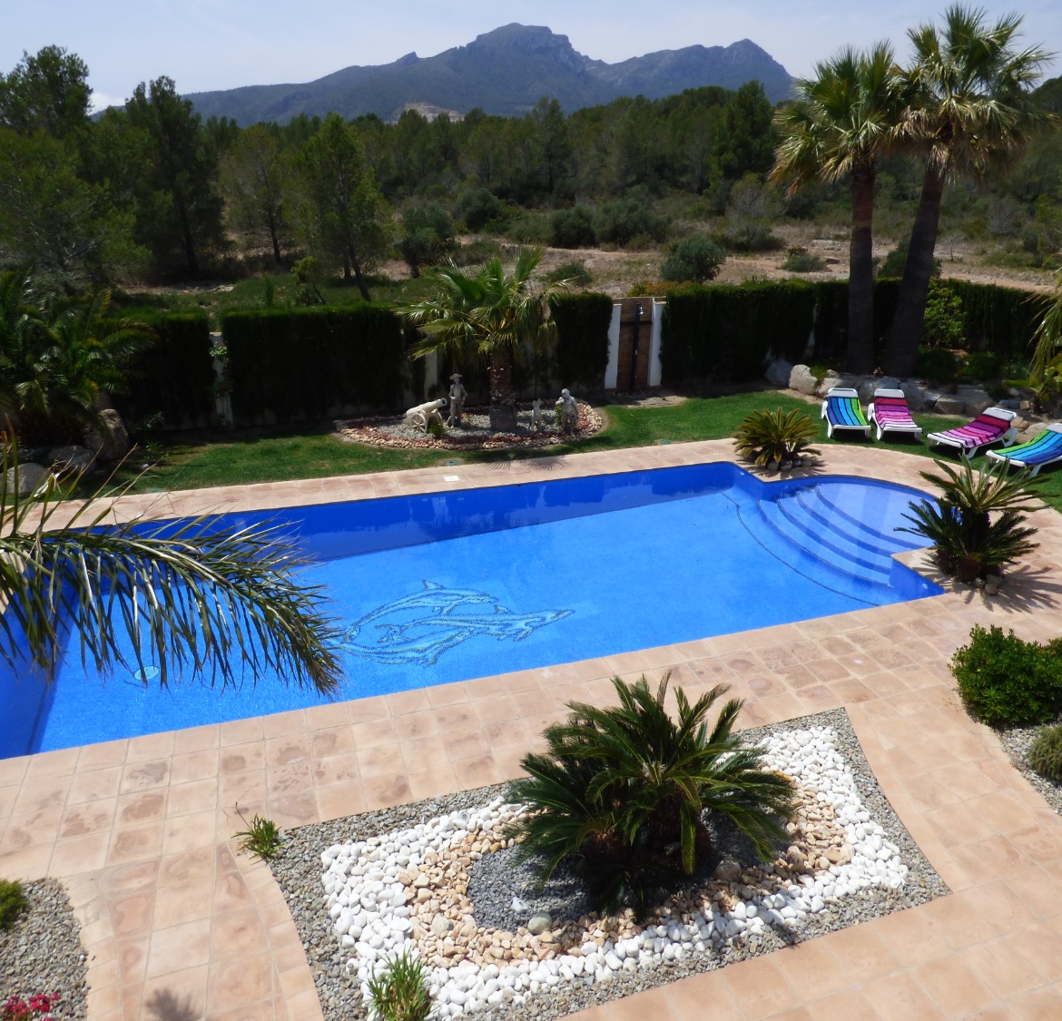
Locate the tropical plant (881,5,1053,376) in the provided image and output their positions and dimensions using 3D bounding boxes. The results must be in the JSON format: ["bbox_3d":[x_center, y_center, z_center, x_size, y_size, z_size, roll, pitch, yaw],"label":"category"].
[{"bbox_3d":[8.824,-6.498,16.796,3.200,7.250,3.200,12,25,23],"label":"tropical plant"}]

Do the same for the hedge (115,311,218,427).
[{"bbox_3d":[-6.667,-2.434,14.218,1.750,2.050,0.800,-9,25,-23],"label":"hedge"}]

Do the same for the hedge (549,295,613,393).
[{"bbox_3d":[1.145,-4.016,18.879,1.400,2.250,0.750,-7,24,-16],"label":"hedge"}]

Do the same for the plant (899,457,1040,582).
[{"bbox_3d":[5.414,0.109,9.782,1.600,1.450,1.600,15,27,28],"label":"plant"}]

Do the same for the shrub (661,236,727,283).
[{"bbox_3d":[7.097,-10.934,34.241,2.800,2.000,2.660,6,24,10],"label":"shrub"}]

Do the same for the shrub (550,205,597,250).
[{"bbox_3d":[2.673,-18.070,50.081,2.975,2.609,2.975,2,23,2],"label":"shrub"}]

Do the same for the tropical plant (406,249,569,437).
[{"bbox_3d":[-0.798,-3.011,14.206,3.100,3.200,3.100,0,23,-3],"label":"tropical plant"}]

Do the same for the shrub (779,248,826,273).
[{"bbox_3d":[13.395,-12.379,38.874,2.251,1.187,2.139,8,24,17],"label":"shrub"}]

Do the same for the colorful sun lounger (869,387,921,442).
[{"bbox_3d":[7.594,-1.997,16.380,0.720,0.640,1.850,6,24,12],"label":"colorful sun lounger"}]

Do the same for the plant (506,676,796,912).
[{"bbox_3d":[0.957,2.061,5.878,2.100,1.300,1.950,5,24,11],"label":"plant"}]

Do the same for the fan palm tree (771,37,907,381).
[{"bbox_3d":[6.898,-6.705,18.062,3.500,7.300,3.400,9,24,18],"label":"fan palm tree"}]

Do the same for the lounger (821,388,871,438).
[{"bbox_3d":[6.624,-2.055,16.490,0.720,0.640,1.850,6,24,12],"label":"lounger"}]

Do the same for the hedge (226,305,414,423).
[{"bbox_3d":[-4.503,-3.082,16.482,3.650,2.300,0.800,-7,24,-16],"label":"hedge"}]

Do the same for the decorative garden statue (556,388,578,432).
[{"bbox_3d":[0.671,-1.850,14.611,0.420,0.820,0.360,7,24,11],"label":"decorative garden statue"}]

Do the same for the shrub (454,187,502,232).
[{"bbox_3d":[-3.677,-20.809,54.426,3.300,2.950,3.300,0,23,-4],"label":"shrub"}]

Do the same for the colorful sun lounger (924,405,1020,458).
[{"bbox_3d":[8.644,-1.550,15.363,1.850,0.640,0.720,-14,27,-30],"label":"colorful sun lounger"}]

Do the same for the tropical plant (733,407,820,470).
[{"bbox_3d":[4.164,-1.192,13.407,1.450,0.930,1.450,9,24,16],"label":"tropical plant"}]

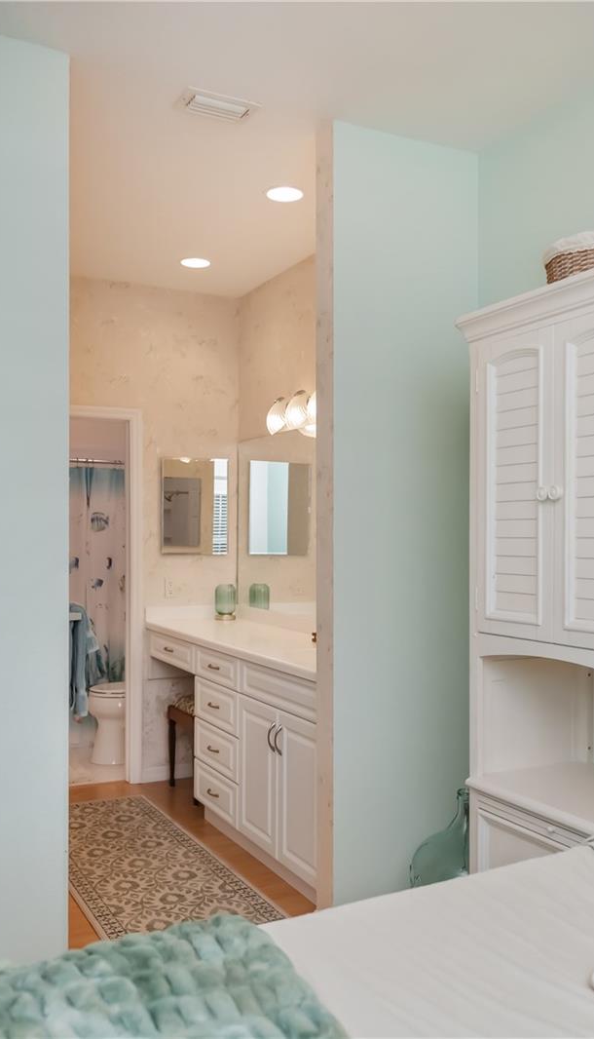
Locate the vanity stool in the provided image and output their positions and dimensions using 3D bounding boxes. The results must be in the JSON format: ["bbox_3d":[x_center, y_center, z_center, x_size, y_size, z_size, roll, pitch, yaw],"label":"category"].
[{"bbox_3d":[-0.465,1.230,4.922,0.360,0.490,0.430,0,0,-27],"label":"vanity stool"}]

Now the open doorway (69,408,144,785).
[{"bbox_3d":[-1.262,0.428,4.944,0.840,2.096,0.130,0,0,-27],"label":"open doorway"}]

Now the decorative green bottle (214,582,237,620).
[{"bbox_3d":[-0.412,0.470,5.218,0.120,0.218,0.120,0,0,0],"label":"decorative green bottle"}]

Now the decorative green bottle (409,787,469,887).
[{"bbox_3d":[0.544,1.155,2.923,0.345,0.610,0.345,0,0,-27],"label":"decorative green bottle"}]

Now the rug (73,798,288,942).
[{"bbox_3d":[-0.691,1.463,3.898,0.645,0.010,1.860,0,0,-27],"label":"rug"}]

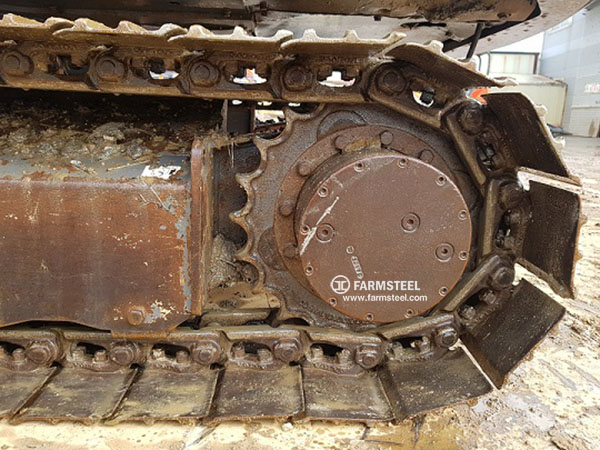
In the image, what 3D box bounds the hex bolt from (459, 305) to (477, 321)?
[{"bbox_3d":[0.398,0.208,1.068,0.024,0.029,0.029,37,9,-8],"label":"hex bolt"}]

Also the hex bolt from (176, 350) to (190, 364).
[{"bbox_3d":[-0.277,0.316,1.074,0.029,0.026,0.028,0,12,-1],"label":"hex bolt"}]

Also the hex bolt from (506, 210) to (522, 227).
[{"bbox_3d":[0.487,-0.015,1.024,0.024,0.029,0.029,-1,12,-1],"label":"hex bolt"}]

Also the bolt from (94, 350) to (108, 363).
[{"bbox_3d":[-0.472,0.314,1.072,0.029,0.024,0.029,0,12,-1],"label":"bolt"}]

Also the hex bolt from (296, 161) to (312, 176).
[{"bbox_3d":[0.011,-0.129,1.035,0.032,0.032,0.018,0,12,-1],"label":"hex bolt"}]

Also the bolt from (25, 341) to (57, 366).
[{"bbox_3d":[-0.605,0.299,1.052,0.053,0.051,0.034,0,12,-1],"label":"bolt"}]

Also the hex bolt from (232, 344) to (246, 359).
[{"bbox_3d":[-0.144,0.301,1.073,0.029,0.026,0.028,0,12,-1],"label":"hex bolt"}]

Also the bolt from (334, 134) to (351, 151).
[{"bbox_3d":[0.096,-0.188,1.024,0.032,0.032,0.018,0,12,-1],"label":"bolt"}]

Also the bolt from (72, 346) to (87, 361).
[{"bbox_3d":[-0.533,0.310,1.087,0.030,0.025,0.030,0,11,-1],"label":"bolt"}]

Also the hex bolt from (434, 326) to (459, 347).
[{"bbox_3d":[0.342,0.263,1.052,0.049,0.049,0.024,0,12,-1],"label":"hex bolt"}]

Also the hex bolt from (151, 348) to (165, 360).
[{"bbox_3d":[-0.339,0.308,1.071,0.029,0.026,0.028,0,12,-1],"label":"hex bolt"}]

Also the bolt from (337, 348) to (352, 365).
[{"bbox_3d":[0.106,0.312,1.071,0.033,0.026,0.033,5,11,-2],"label":"bolt"}]

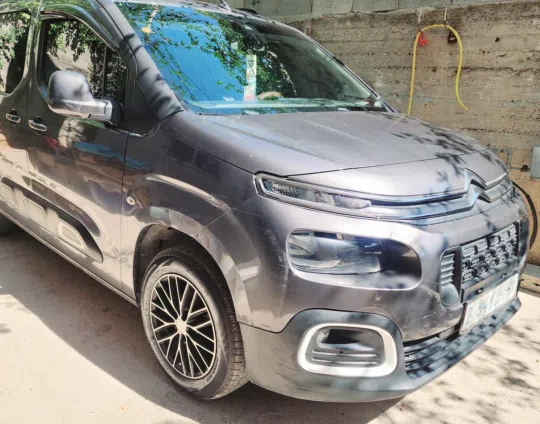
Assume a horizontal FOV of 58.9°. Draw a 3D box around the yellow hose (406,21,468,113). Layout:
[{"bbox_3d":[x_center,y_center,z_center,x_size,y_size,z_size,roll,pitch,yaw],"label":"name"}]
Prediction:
[{"bbox_3d":[1.215,-0.967,3.385,0.429,0.689,0.060,15,18,38],"label":"yellow hose"}]

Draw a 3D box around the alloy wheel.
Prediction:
[{"bbox_3d":[-0.314,0.469,2.066,0.450,0.450,0.180,16,19,41],"label":"alloy wheel"}]

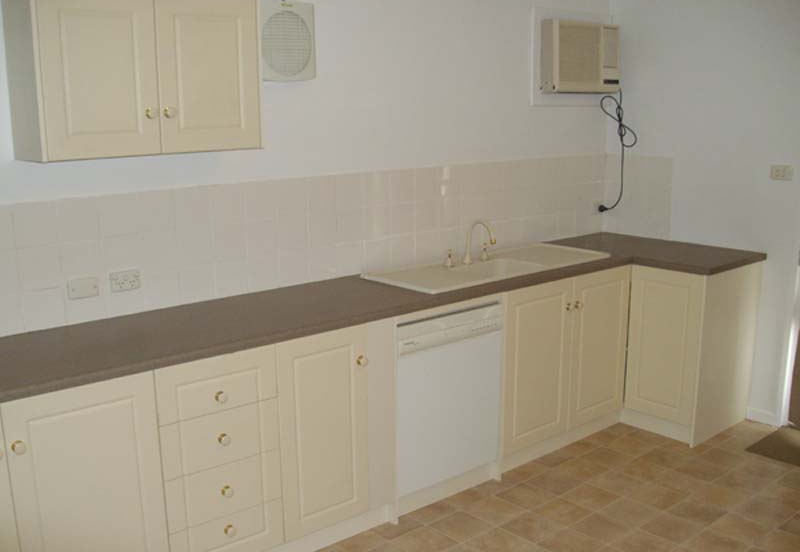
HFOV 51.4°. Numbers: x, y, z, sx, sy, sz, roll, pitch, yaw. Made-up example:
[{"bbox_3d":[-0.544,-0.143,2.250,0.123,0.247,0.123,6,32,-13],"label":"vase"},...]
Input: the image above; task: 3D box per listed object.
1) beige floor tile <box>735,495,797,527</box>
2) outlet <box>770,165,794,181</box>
[{"bbox_3d":[1.521,0.990,3.470,0.195,0.010,0.195,-10,15,-40],"label":"beige floor tile"},{"bbox_3d":[1.917,-0.515,4.179,0.013,0.073,0.115,-10,15,-40],"label":"outlet"}]

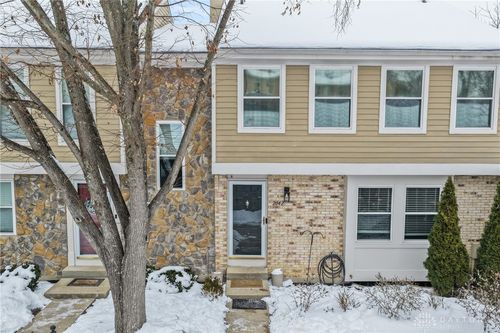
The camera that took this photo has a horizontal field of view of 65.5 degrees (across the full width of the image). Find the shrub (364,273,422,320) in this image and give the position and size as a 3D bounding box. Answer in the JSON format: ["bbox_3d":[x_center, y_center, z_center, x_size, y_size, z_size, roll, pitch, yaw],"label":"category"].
[{"bbox_3d":[3.037,2.750,8.188,1.120,0.700,0.850,0,5,-1],"label":"shrub"}]

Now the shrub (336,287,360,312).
[{"bbox_3d":[2.117,2.853,8.328,0.470,0.460,0.420,0,5,-1],"label":"shrub"}]

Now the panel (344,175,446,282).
[{"bbox_3d":[3.738,1.569,9.817,2.640,2.710,0.200,0,5,-1],"label":"panel"}]

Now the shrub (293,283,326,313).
[{"bbox_3d":[1.282,2.838,8.342,0.670,0.480,0.550,0,5,-1],"label":"shrub"}]

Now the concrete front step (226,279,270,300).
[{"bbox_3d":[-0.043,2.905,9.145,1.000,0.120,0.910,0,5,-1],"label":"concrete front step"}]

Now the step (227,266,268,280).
[{"bbox_3d":[-0.056,2.698,9.813,1.000,0.170,0.460,0,5,-1],"label":"step"}]

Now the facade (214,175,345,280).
[{"bbox_3d":[0.765,1.580,10.037,3.300,2.760,0.200,0,5,-1],"label":"facade"}]

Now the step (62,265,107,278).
[{"bbox_3d":[-4.027,2.677,9.831,1.250,0.165,0.320,0,5,-1],"label":"step"}]

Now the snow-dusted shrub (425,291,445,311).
[{"bbox_3d":[4.017,2.901,8.444,0.390,0.360,0.350,0,5,-1],"label":"snow-dusted shrub"}]

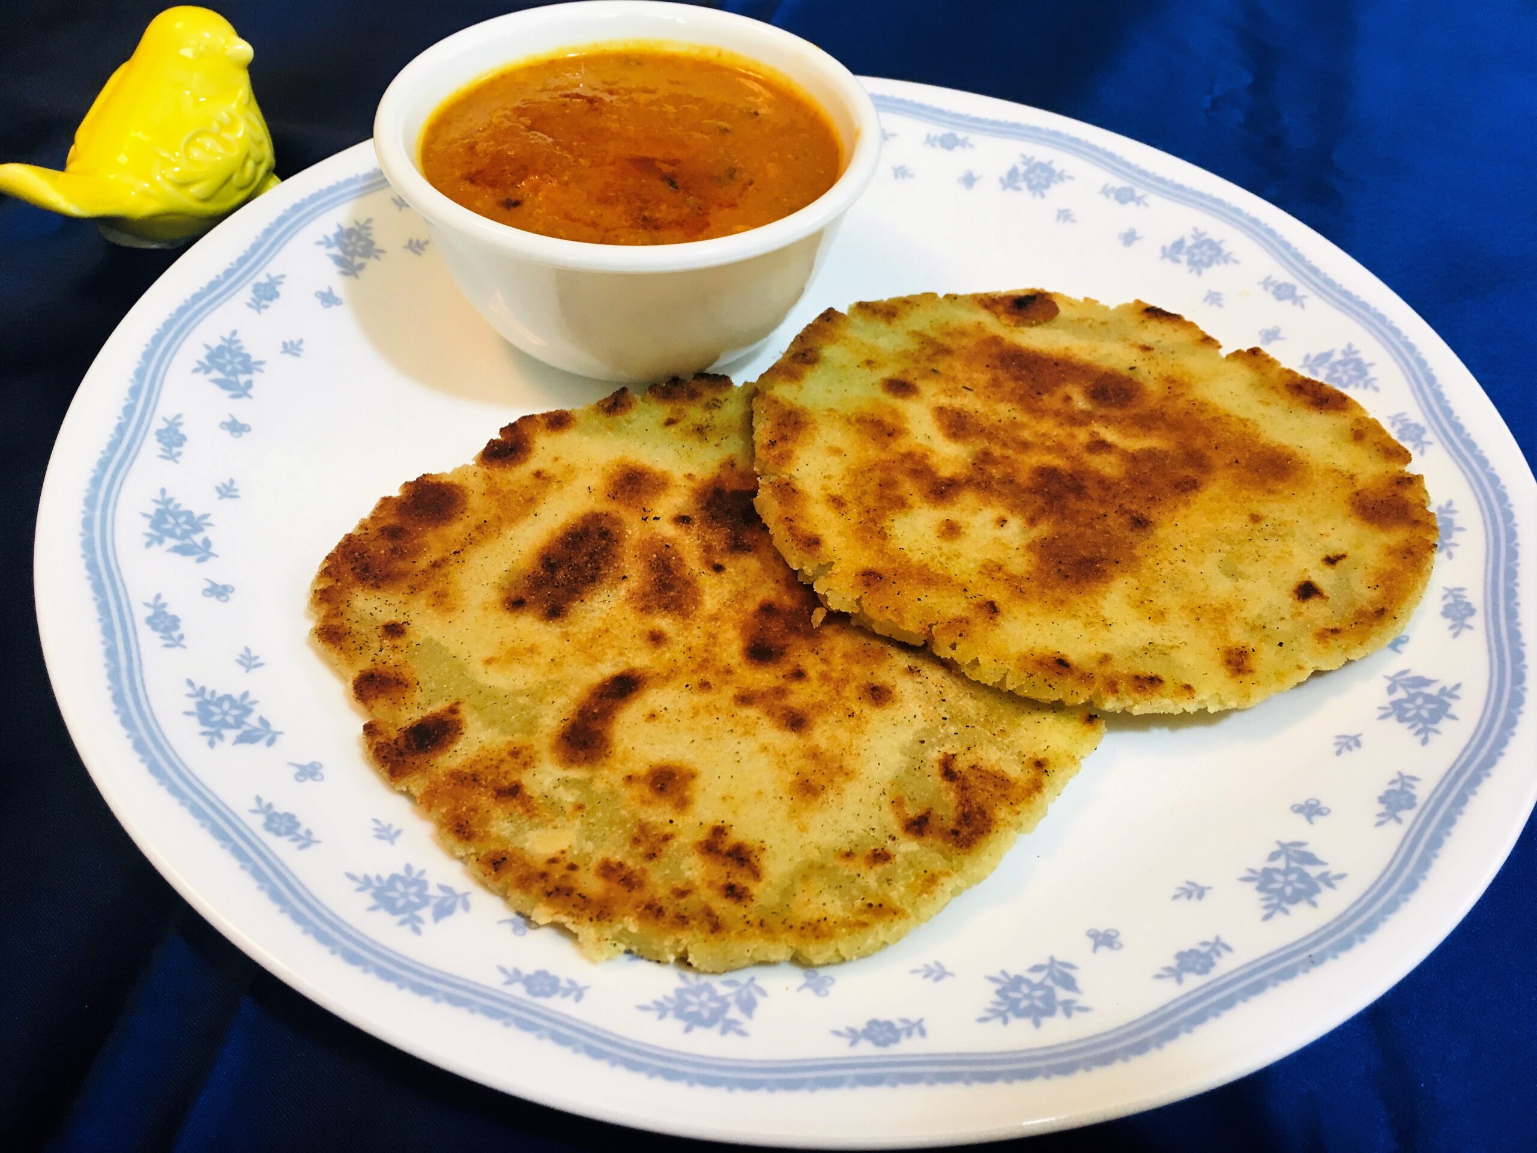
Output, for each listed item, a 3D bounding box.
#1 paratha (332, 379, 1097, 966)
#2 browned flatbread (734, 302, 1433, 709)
[{"bbox_3d":[-0.009,0.009,0.214,0.126,0.009,0.121,4,47,0],"label":"paratha"},{"bbox_3d":[0.056,-0.018,0.233,0.122,0.009,0.112,4,43,0],"label":"browned flatbread"}]

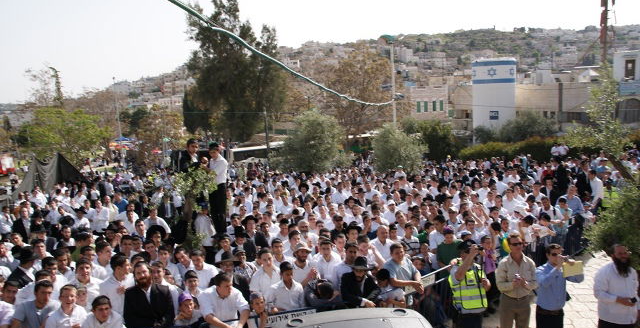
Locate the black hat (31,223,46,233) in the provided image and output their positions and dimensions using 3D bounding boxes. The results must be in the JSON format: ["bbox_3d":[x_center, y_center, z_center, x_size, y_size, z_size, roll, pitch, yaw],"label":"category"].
[{"bbox_3d":[-5.385,1.216,9.200,0.310,0.130,0.330,-9,10,-37],"label":"black hat"}]

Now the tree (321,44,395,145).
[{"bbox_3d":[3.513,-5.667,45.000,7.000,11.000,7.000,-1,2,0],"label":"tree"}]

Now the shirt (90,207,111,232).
[{"bbox_3d":[-5.628,1.421,12.300,0.520,0.670,0.300,-1,2,-3],"label":"shirt"}]

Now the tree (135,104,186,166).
[{"bbox_3d":[-20.585,-3.807,62.000,6.200,7.800,6.000,-5,8,-18],"label":"tree"}]

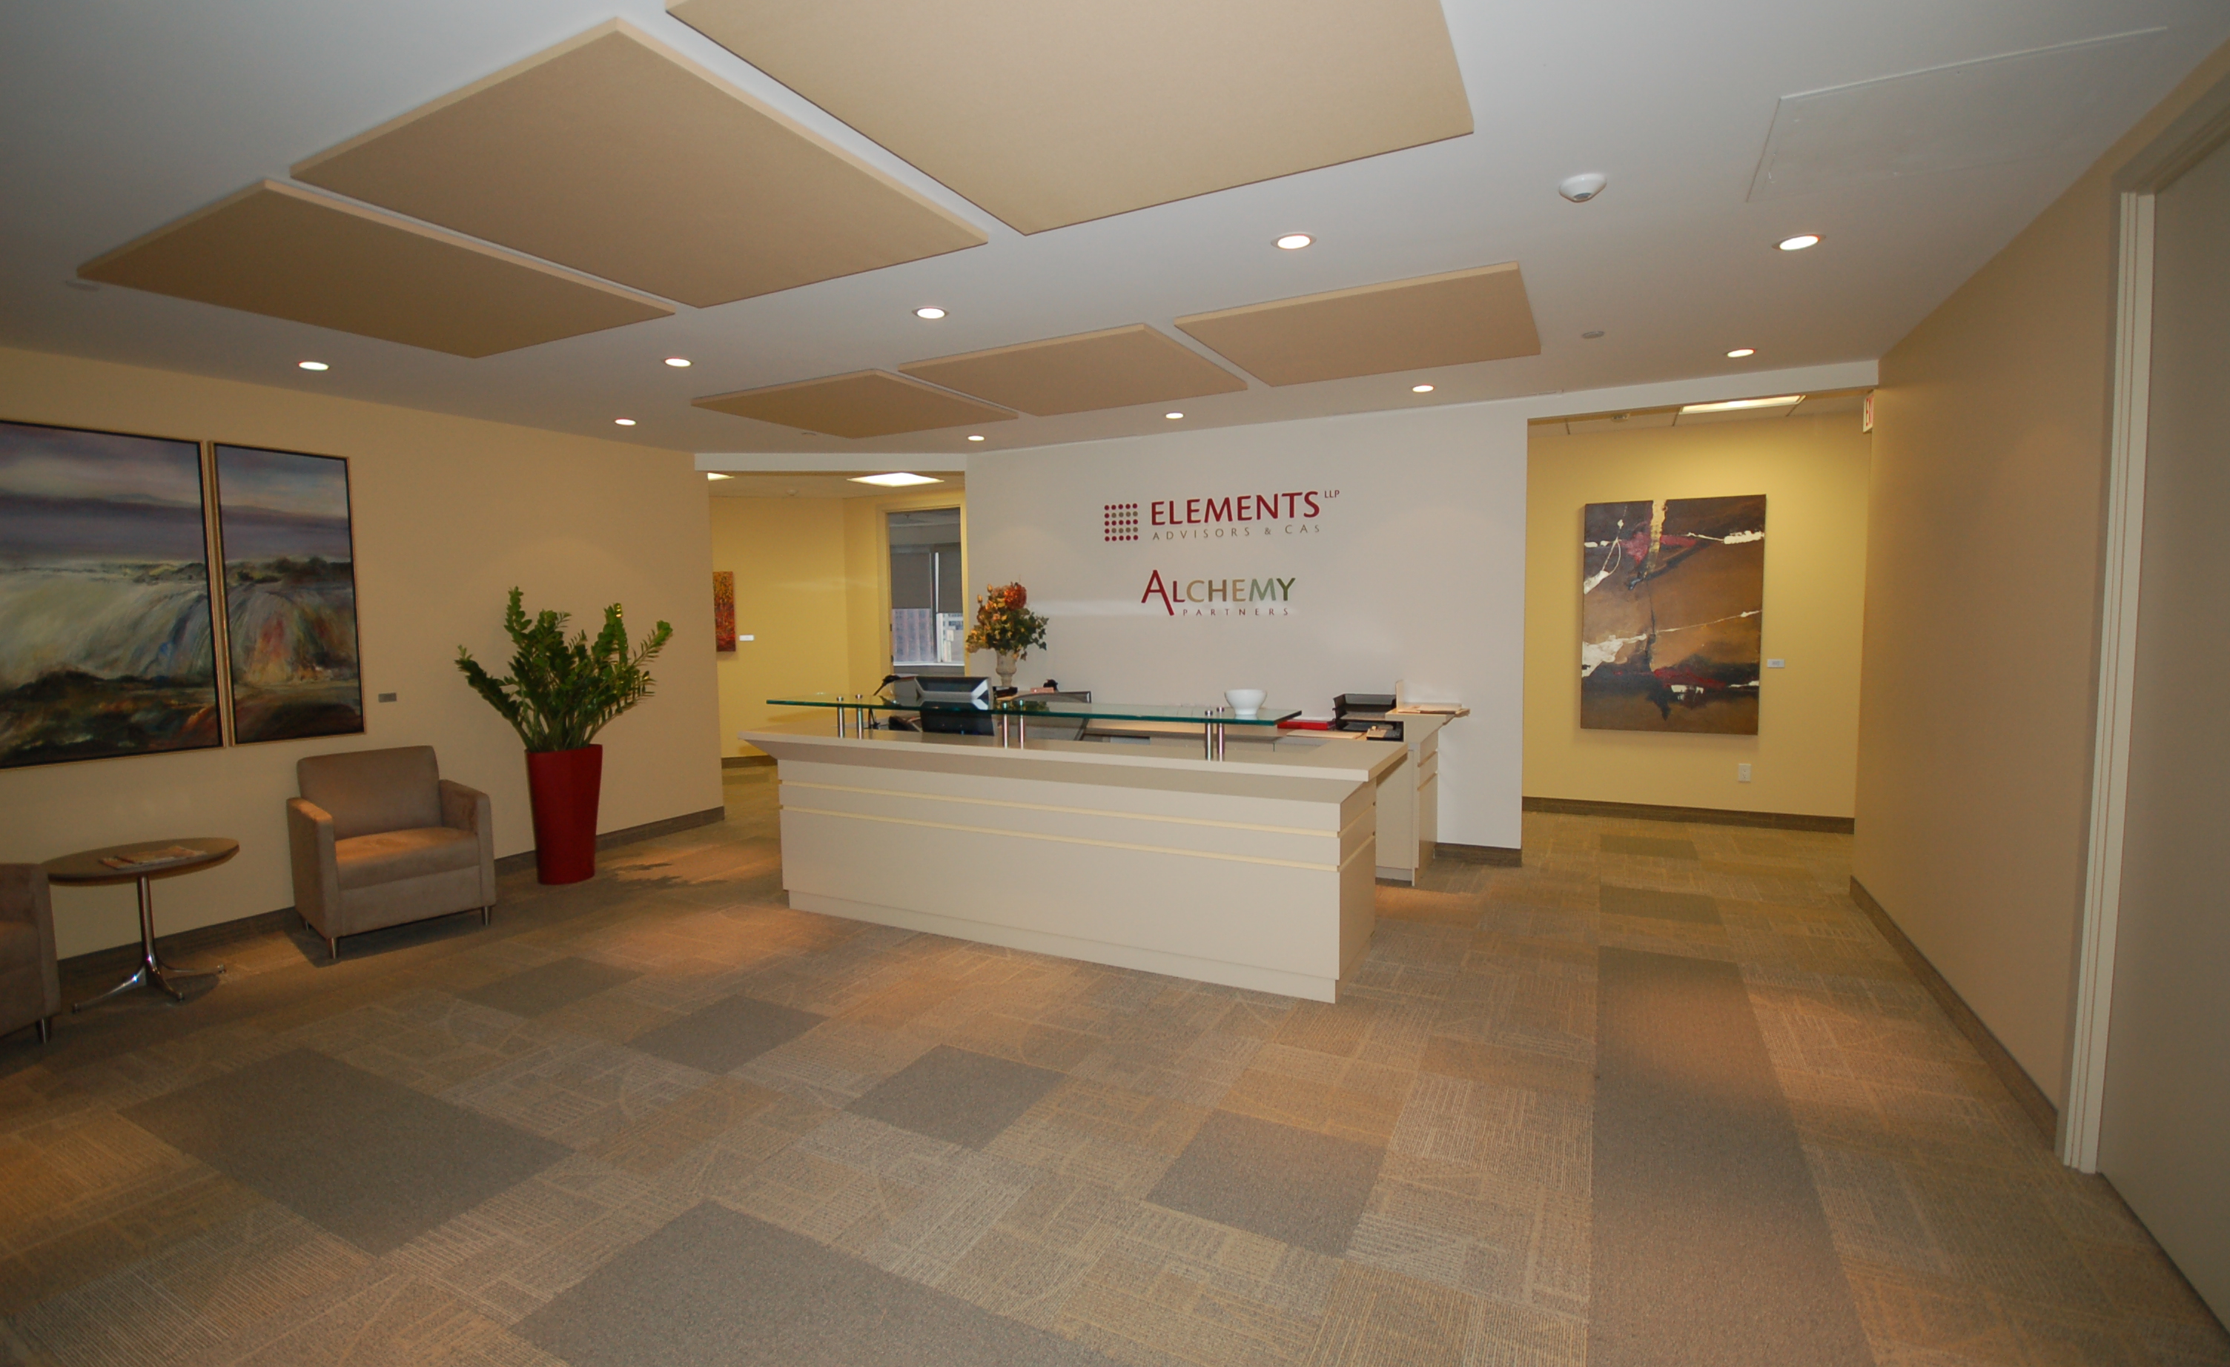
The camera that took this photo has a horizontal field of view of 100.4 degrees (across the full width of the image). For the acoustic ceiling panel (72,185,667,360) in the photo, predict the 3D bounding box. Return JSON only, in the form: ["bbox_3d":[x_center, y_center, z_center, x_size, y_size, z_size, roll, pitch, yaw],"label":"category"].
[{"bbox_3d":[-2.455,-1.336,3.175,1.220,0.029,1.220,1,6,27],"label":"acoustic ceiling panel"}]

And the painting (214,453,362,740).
[{"bbox_3d":[-4.145,-0.436,4.669,0.050,1.450,0.540,1,5,28],"label":"painting"}]

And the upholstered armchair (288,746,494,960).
[{"bbox_3d":[-3.624,0.806,4.659,0.700,0.850,0.680,3,6,40],"label":"upholstered armchair"}]

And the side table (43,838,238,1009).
[{"bbox_3d":[-4.056,1.007,3.902,0.600,0.585,0.600,1,5,28],"label":"side table"}]

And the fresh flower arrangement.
[{"bbox_3d":[-0.727,-0.425,6.200,0.480,0.510,0.450,-1,5,0],"label":"fresh flower arrangement"}]

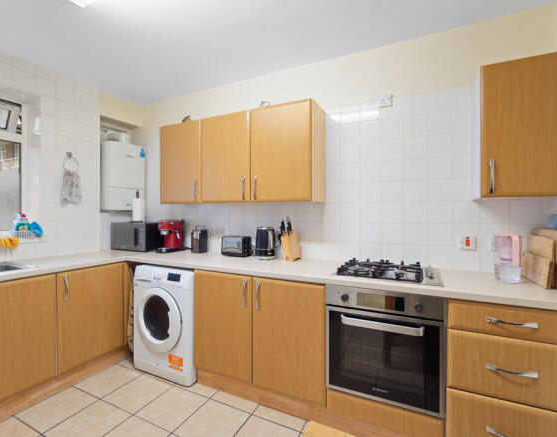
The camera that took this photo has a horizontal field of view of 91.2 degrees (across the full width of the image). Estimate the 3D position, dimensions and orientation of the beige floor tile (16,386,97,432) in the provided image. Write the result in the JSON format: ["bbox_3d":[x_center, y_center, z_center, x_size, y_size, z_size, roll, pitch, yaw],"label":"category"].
[{"bbox_3d":[-1.457,1.262,1.813,0.336,0.010,0.336,0,0,26],"label":"beige floor tile"}]

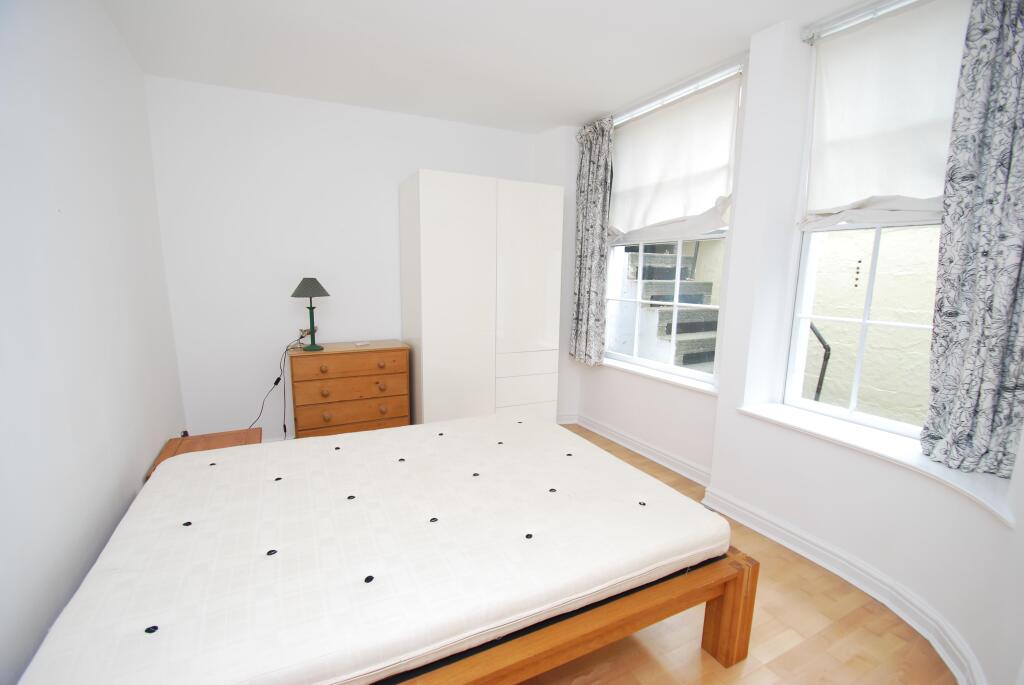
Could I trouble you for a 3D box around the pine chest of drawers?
[{"bbox_3d":[-1.203,0.421,3.244,0.802,0.790,0.383,-3,10,-23],"label":"pine chest of drawers"}]

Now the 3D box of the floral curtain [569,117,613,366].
[{"bbox_3d":[0.634,-0.750,3.470,0.122,1.896,0.330,-4,10,-27],"label":"floral curtain"}]

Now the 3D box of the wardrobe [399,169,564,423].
[{"bbox_3d":[-0.249,-0.216,3.451,1.112,2.002,0.622,-4,10,-25],"label":"wardrobe"}]

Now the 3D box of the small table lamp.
[{"bbox_3d":[-1.420,-0.201,3.042,0.241,0.498,0.241,-3,10,-23],"label":"small table lamp"}]

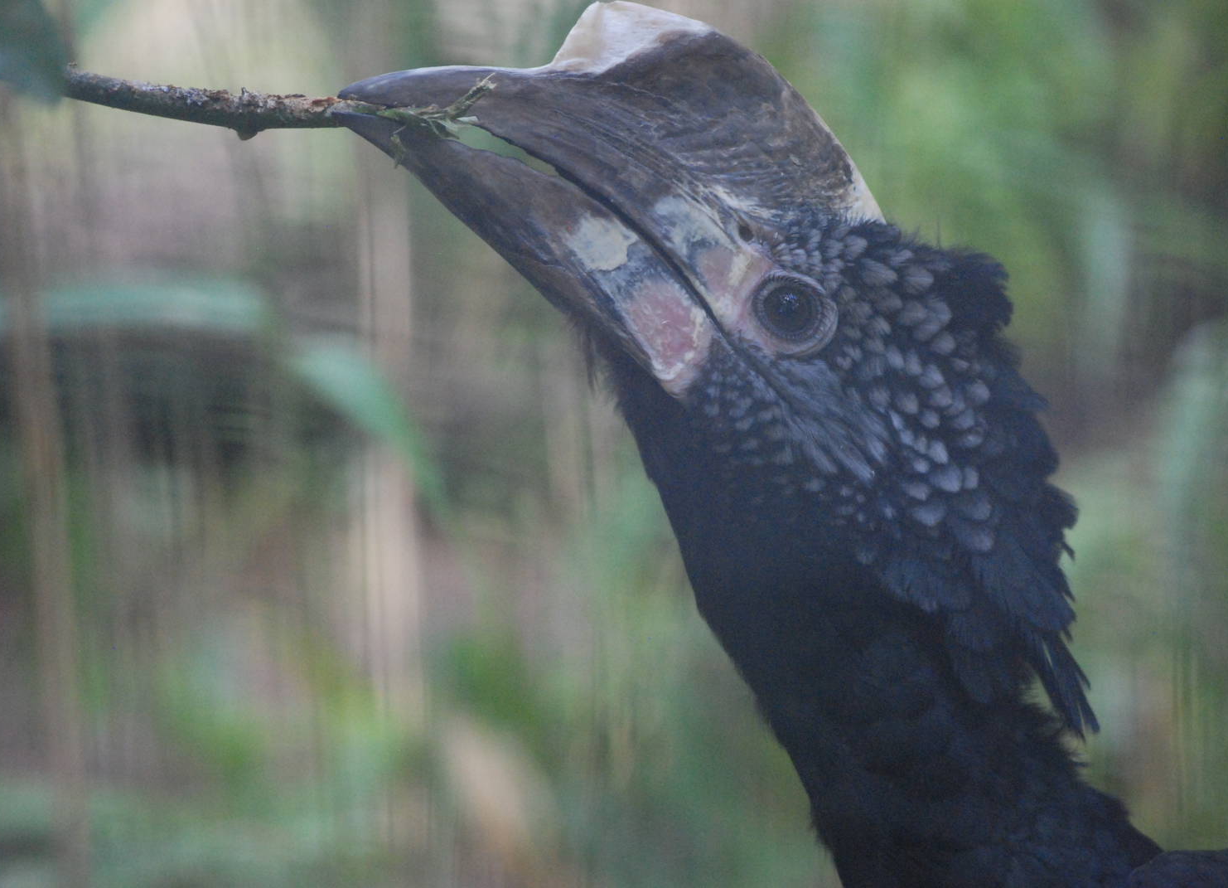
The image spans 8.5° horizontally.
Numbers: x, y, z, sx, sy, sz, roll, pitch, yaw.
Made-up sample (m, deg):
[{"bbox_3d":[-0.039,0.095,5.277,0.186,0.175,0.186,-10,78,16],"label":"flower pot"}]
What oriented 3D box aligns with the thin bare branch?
[{"bbox_3d":[-0.122,-0.106,2.600,0.105,0.016,0.012,5,0,0],"label":"thin bare branch"}]

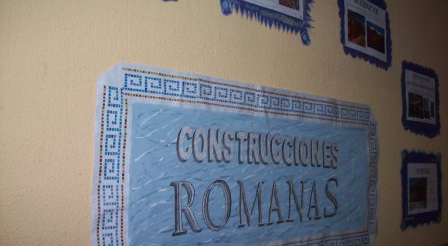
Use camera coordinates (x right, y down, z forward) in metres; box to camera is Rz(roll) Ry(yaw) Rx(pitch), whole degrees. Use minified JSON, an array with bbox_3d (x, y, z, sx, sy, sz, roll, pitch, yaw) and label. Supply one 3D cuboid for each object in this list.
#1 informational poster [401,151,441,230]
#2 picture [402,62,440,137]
[{"bbox_3d":[0.845,0.278,1.974,0.414,0.318,0.015,5,-6,-44],"label":"informational poster"},{"bbox_3d":[0.867,-0.095,2.024,0.395,0.309,0.015,5,-7,-44],"label":"picture"}]

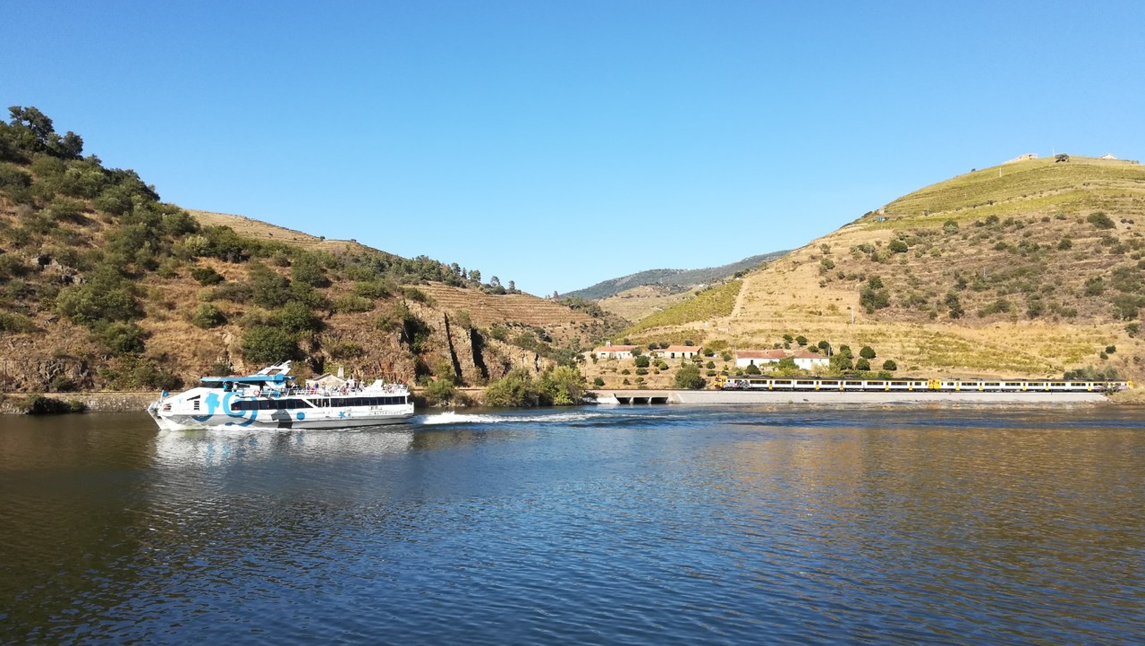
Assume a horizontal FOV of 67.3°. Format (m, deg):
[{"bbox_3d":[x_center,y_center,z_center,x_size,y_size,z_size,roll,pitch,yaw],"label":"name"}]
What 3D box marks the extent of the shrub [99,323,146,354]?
[{"bbox_3d":[-93.040,3.050,178.000,8.860,6.670,8.000,2,-4,-28],"label":"shrub"}]

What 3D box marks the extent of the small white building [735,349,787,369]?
[{"bbox_3d":[60.650,11.380,277.000,16.130,6.340,8.000,1,-4,-5],"label":"small white building"}]

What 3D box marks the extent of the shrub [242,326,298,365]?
[{"bbox_3d":[-70.418,5.097,200.000,11.800,8.600,9.500,2,-4,-19],"label":"shrub"}]

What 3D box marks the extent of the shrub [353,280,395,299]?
[{"bbox_3d":[-53.912,-9.371,234.000,9.900,4.900,7.500,1,-4,-13],"label":"shrub"}]

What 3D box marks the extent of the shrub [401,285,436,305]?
[{"bbox_3d":[-43.060,-7.610,240.000,9.340,5.490,7.000,1,-4,-10],"label":"shrub"}]

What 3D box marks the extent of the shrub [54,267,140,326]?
[{"bbox_3d":[-102.990,-5.540,187.000,16.360,12.840,13.000,2,-4,-29],"label":"shrub"}]

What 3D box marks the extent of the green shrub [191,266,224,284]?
[{"bbox_3d":[-98.152,-12.855,231.000,8.500,4.600,7.000,2,-4,-23],"label":"green shrub"}]

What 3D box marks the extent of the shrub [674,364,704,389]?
[{"bbox_3d":[32.850,15.230,242.000,7.980,7.050,7.500,0,-4,8],"label":"shrub"}]

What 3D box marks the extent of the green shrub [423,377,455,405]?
[{"bbox_3d":[-30.479,15.596,196.000,7.000,6.300,6.000,1,-4,-9],"label":"green shrub"}]

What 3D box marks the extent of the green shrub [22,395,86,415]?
[{"bbox_3d":[-96.443,15.228,160.000,11.000,3.600,5.000,2,-4,-31],"label":"green shrub"}]

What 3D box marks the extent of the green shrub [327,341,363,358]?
[{"bbox_3d":[-54.050,6.500,205.000,8.250,4.260,6.000,1,-4,-15],"label":"green shrub"}]

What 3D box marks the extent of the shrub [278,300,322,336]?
[{"bbox_3d":[-67.049,-1.207,211.000,10.500,8.000,8.500,1,-4,-18],"label":"shrub"}]

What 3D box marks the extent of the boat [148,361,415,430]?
[{"bbox_3d":[-39.428,9.501,118.890,34.800,9.100,8.000,3,-5,-37],"label":"boat"}]

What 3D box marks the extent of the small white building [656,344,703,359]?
[{"bbox_3d":[42.628,11.514,338.000,14.500,5.200,7.000,-2,-4,25],"label":"small white building"}]

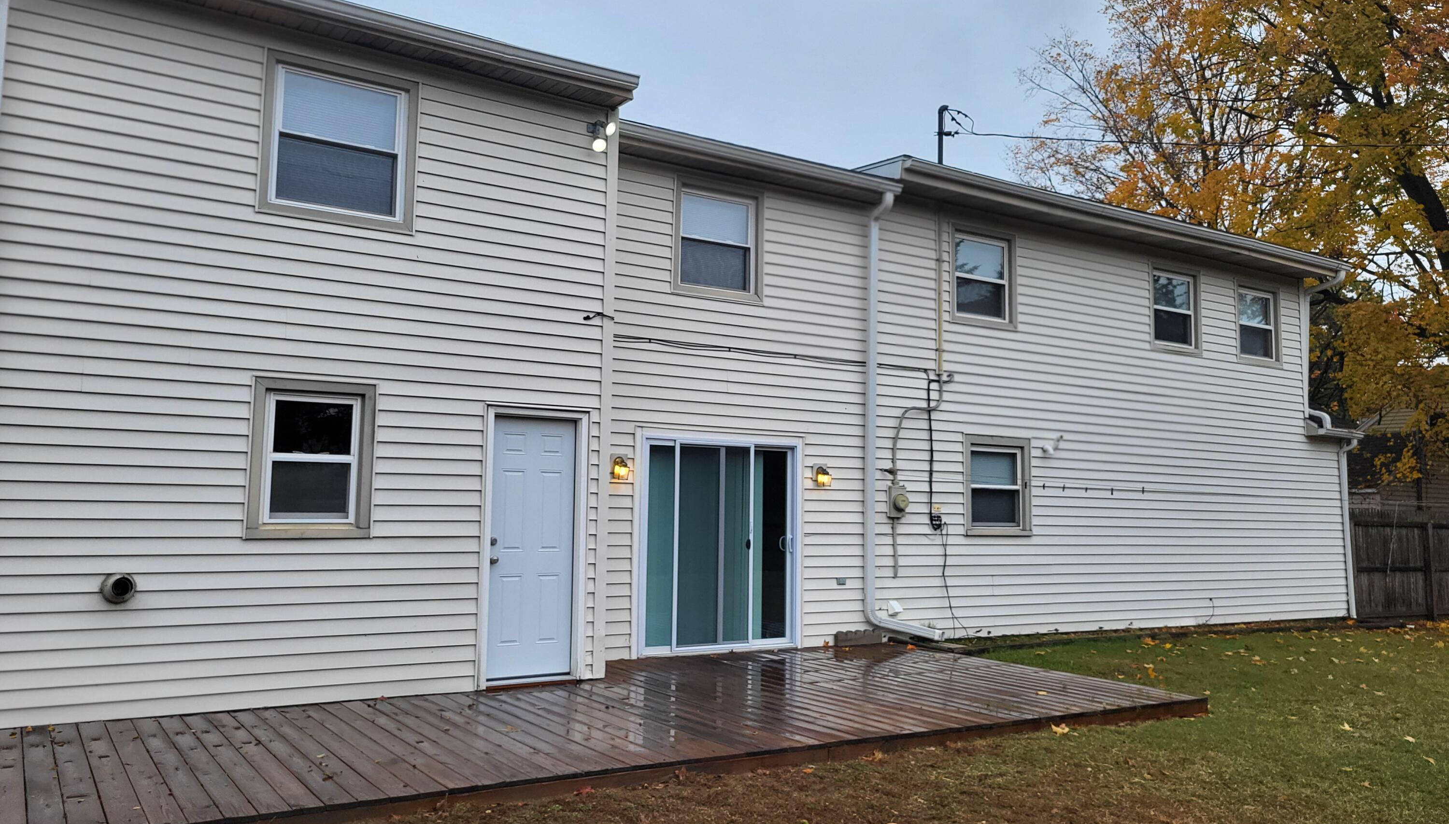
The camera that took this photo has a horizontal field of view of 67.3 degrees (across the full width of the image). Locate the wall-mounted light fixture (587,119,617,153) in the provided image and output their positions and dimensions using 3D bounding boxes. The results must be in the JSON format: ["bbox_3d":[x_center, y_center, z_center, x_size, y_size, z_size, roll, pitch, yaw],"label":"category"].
[{"bbox_3d":[-1.014,-2.278,8.986,0.230,0.250,0.190,4,-7,-33],"label":"wall-mounted light fixture"}]

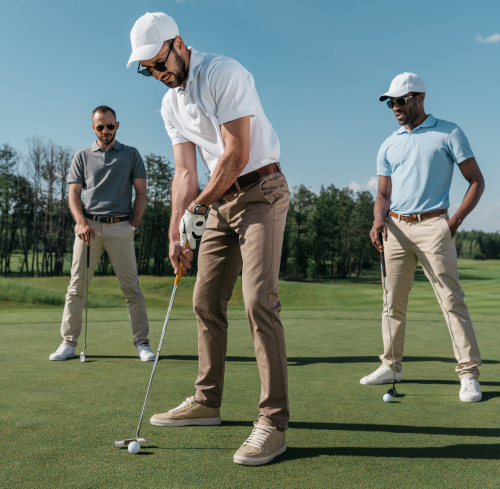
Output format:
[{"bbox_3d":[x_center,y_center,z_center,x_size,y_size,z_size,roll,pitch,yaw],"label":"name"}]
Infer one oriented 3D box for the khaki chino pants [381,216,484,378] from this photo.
[{"bbox_3d":[0.965,0.263,3.665,0.580,0.900,0.290,0,-1,38],"label":"khaki chino pants"}]

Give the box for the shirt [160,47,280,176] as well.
[{"bbox_3d":[-0.117,-0.515,2.600,0.470,0.560,0.310,0,33,48],"label":"shirt"}]

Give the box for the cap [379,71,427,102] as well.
[{"bbox_3d":[0.840,-0.851,3.610,0.265,0.145,0.180,-15,9,-39],"label":"cap"}]

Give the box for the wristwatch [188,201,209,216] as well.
[{"bbox_3d":[-0.196,-0.137,2.540,0.068,0.042,0.060,28,-3,-16],"label":"wristwatch"}]

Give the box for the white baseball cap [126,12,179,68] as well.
[{"bbox_3d":[-0.363,-0.759,2.445,0.175,0.135,0.245,1,40,36],"label":"white baseball cap"}]

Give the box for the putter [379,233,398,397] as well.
[{"bbox_3d":[0.724,0.349,3.530,0.100,0.901,0.060,-10,-15,36],"label":"putter"}]

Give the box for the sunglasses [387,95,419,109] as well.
[{"bbox_3d":[0.841,-0.787,3.610,0.140,0.050,0.140,-25,14,-36],"label":"sunglasses"}]

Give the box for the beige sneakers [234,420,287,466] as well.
[{"bbox_3d":[0.051,0.718,2.463,0.108,0.122,0.300,0,-1,38],"label":"beige sneakers"}]

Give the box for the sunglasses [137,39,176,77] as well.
[{"bbox_3d":[-0.343,-0.710,2.498,0.140,0.140,0.050,0,-30,31],"label":"sunglasses"}]

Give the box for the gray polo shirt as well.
[{"bbox_3d":[-1.016,-0.478,4.750,0.550,0.550,0.280,0,-1,-2],"label":"gray polo shirt"}]

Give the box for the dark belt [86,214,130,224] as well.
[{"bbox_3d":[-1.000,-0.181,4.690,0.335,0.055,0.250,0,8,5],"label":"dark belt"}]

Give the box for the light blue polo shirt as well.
[{"bbox_3d":[0.946,-0.434,3.610,0.510,0.550,0.290,-1,-1,41],"label":"light blue polo shirt"}]

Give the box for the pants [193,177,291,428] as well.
[{"bbox_3d":[-0.026,0.219,2.650,0.330,0.960,0.550,1,-1,-35],"label":"pants"}]

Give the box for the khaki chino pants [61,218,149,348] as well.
[{"bbox_3d":[-1.038,0.271,4.750,0.600,0.940,0.290,0,-1,-2],"label":"khaki chino pants"}]

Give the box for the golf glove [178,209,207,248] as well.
[{"bbox_3d":[-0.219,-0.061,2.540,0.090,0.155,0.090,17,-6,-21],"label":"golf glove"}]

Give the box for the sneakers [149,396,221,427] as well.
[{"bbox_3d":[-0.278,0.721,2.913,0.302,0.122,0.108,0,0,1],"label":"sneakers"}]

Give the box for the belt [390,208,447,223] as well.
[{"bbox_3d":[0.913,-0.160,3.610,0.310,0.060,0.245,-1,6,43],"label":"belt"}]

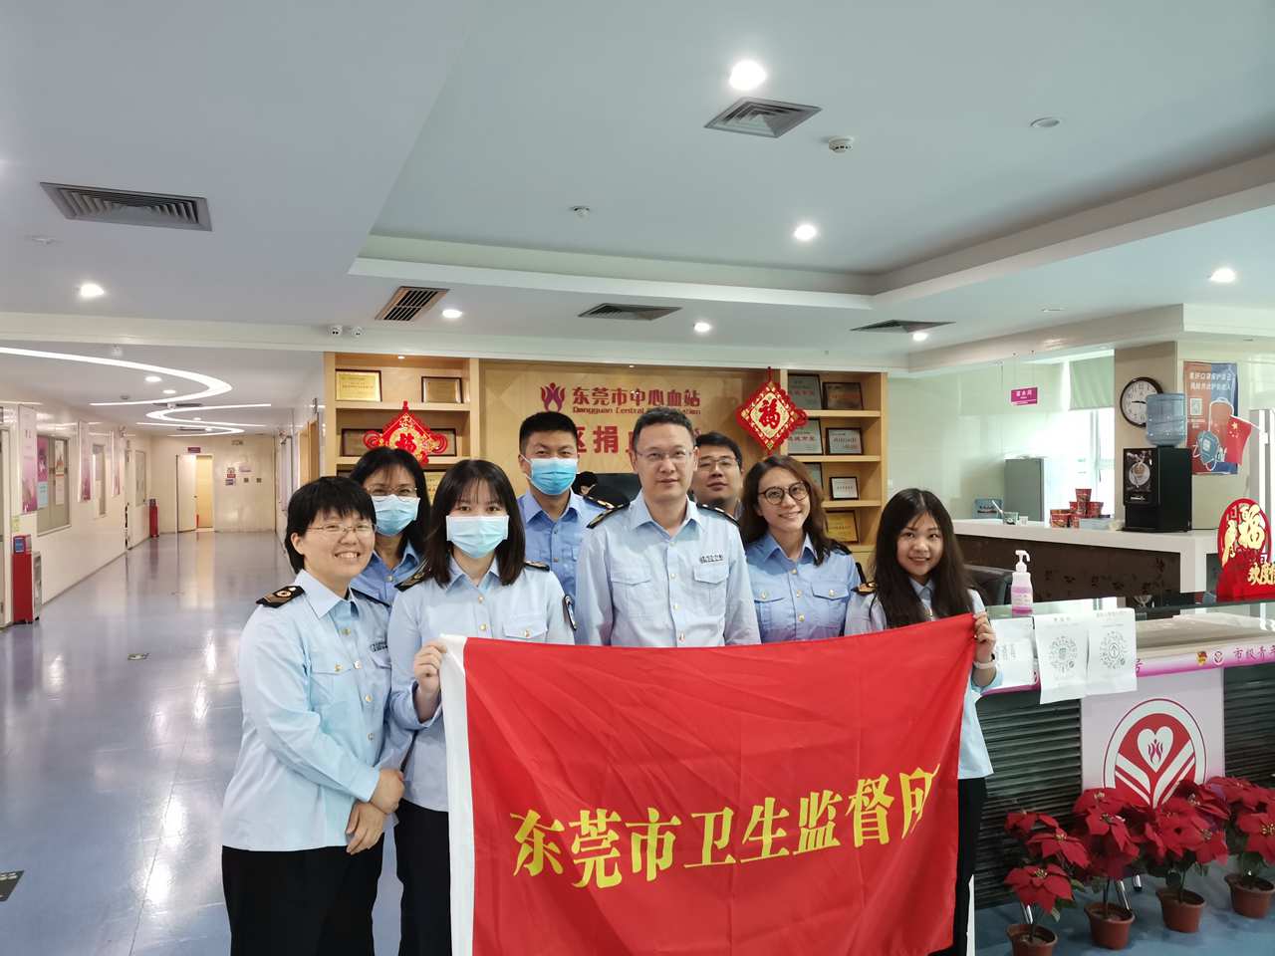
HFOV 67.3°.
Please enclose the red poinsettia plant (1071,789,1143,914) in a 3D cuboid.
[{"bbox_3d":[1.601,1.259,3.255,0.240,0.410,0.240,-1,1,-22],"label":"red poinsettia plant"}]

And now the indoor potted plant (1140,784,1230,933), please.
[{"bbox_3d":[1.866,1.281,3.264,0.297,0.495,0.297,0,1,0],"label":"indoor potted plant"}]

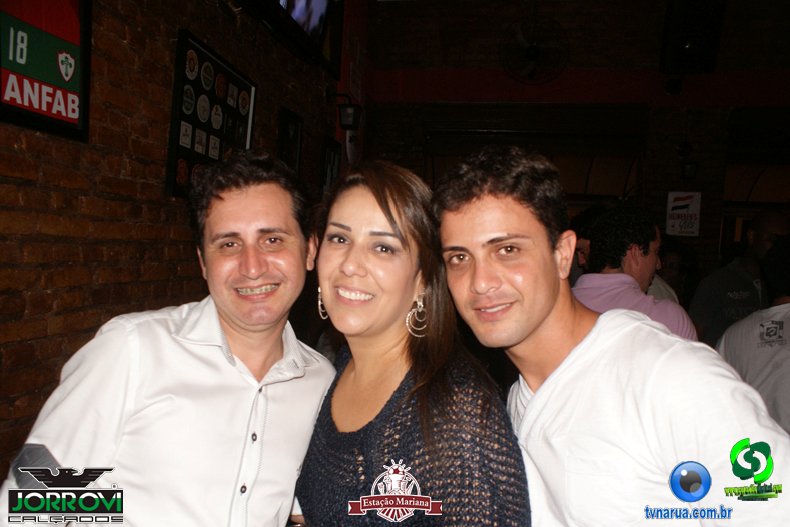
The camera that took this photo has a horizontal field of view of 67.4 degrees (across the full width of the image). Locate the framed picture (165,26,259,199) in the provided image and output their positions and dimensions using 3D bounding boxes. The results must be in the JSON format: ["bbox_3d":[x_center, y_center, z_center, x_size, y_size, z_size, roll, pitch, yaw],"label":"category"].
[{"bbox_3d":[-0.712,-0.526,2.373,0.029,0.567,0.660,5,2,7],"label":"framed picture"}]

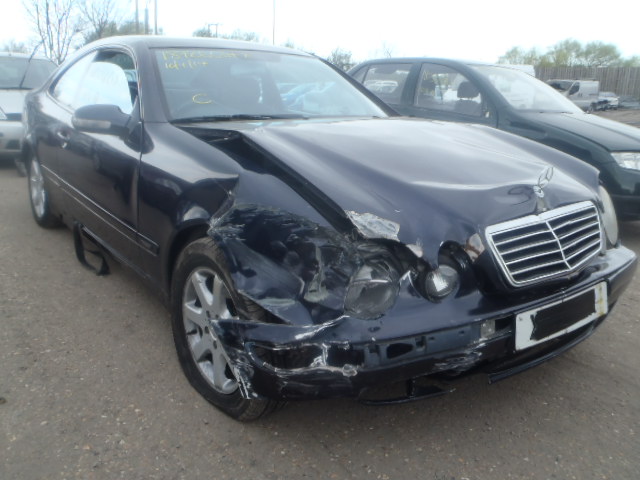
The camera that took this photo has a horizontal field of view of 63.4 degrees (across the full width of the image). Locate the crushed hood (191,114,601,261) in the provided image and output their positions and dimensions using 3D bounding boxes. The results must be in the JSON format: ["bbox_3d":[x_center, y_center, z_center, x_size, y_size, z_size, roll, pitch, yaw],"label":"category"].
[{"bbox_3d":[0.348,-0.295,2.022,1.340,0.290,1.140,-12,28,-37],"label":"crushed hood"}]

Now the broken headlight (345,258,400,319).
[{"bbox_3d":[0.148,0.136,1.453,0.195,0.190,0.140,-8,15,-28],"label":"broken headlight"}]

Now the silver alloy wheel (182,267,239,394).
[{"bbox_3d":[-0.301,0.289,1.786,0.170,0.440,0.440,-12,22,-37],"label":"silver alloy wheel"}]

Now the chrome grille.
[{"bbox_3d":[0.728,0.015,1.616,0.610,0.205,0.125,-12,12,-37],"label":"chrome grille"}]

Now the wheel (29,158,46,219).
[{"bbox_3d":[-1.976,-0.376,3.783,0.170,0.440,0.440,-12,22,-37],"label":"wheel"}]

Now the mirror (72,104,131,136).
[{"bbox_3d":[-0.875,-0.478,2.071,0.230,0.130,0.150,-12,22,-37],"label":"mirror"}]

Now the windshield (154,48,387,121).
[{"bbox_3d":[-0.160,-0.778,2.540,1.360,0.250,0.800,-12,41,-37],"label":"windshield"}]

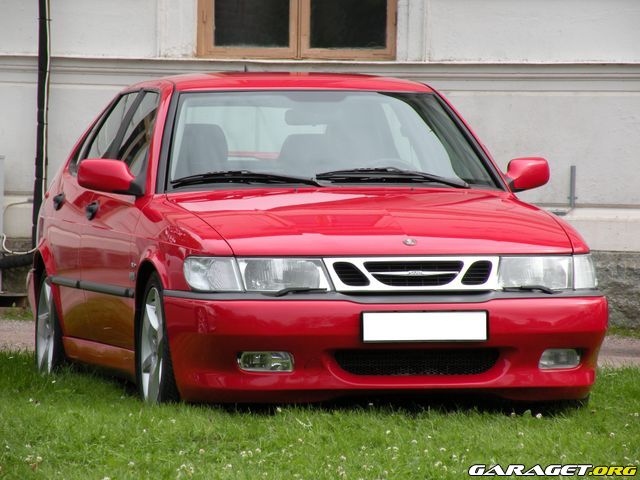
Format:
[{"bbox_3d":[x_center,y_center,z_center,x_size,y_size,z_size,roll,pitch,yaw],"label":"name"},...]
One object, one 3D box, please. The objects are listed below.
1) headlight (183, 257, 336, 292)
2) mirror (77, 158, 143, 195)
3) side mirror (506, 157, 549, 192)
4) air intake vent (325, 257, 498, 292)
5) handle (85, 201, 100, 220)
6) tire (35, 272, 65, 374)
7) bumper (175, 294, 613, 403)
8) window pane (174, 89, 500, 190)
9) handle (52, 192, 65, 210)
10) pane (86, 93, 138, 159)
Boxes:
[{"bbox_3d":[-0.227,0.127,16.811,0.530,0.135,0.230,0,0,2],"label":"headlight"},{"bbox_3d":[-0.847,-0.252,18.197,0.250,0.155,0.190,0,0,-13],"label":"mirror"},{"bbox_3d":[0.831,-0.265,18.578,0.250,0.155,0.190,0,0,-13],"label":"side mirror"},{"bbox_3d":[0.356,0.124,16.794,0.670,0.140,0.120,0,0,-13],"label":"air intake vent"},{"bbox_3d":[-0.943,-0.128,18.637,0.055,0.085,0.200,0,0,-13],"label":"handle"},{"bbox_3d":[-1.119,0.396,20.003,0.210,0.620,0.620,0,0,-13],"label":"tire"},{"bbox_3d":[0.314,0.399,16.985,1.710,0.410,0.650,0,0,-13],"label":"bumper"},{"bbox_3d":[0.016,-0.421,18.280,1.390,0.110,0.710,0,38,-13],"label":"window pane"},{"bbox_3d":[-1.134,-0.167,19.486,0.055,0.080,0.200,0,0,-13],"label":"handle"},{"bbox_3d":[-0.905,-0.435,19.301,0.050,0.410,0.600,24,-5,-12],"label":"pane"}]

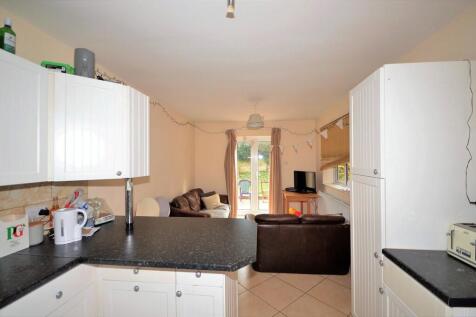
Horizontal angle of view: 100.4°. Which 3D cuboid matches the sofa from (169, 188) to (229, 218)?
[{"bbox_3d":[-0.740,1.120,4.220,0.840,0.770,1.380,0,0,7],"label":"sofa"}]

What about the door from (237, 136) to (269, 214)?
[{"bbox_3d":[0.424,0.470,4.930,1.050,2.020,0.090,0,0,7],"label":"door"}]

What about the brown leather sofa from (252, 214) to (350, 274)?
[{"bbox_3d":[0.855,1.120,3.020,1.320,0.770,0.850,0,0,2],"label":"brown leather sofa"}]

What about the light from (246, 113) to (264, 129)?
[{"bbox_3d":[0.285,-0.610,3.240,0.270,0.230,0.270,0,0,0],"label":"light"}]

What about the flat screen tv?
[{"bbox_3d":[1.446,0.511,4.280,0.500,0.440,0.150,0,0,38],"label":"flat screen tv"}]

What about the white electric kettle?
[{"bbox_3d":[-1.175,0.467,1.405,0.195,0.225,0.148,0,0,-37],"label":"white electric kettle"}]

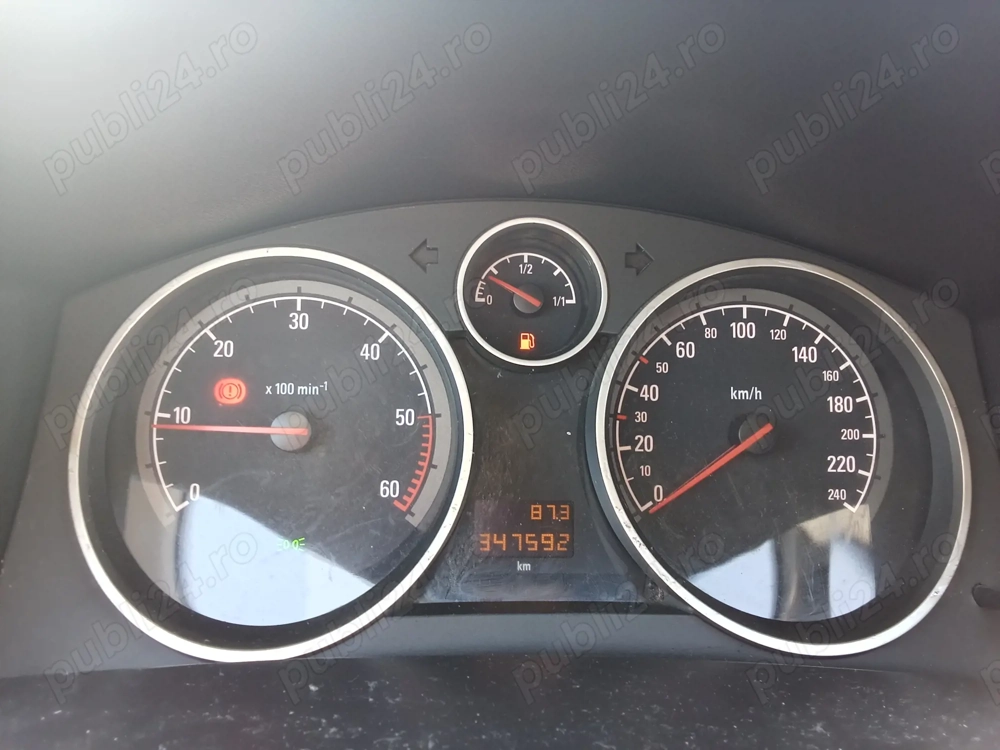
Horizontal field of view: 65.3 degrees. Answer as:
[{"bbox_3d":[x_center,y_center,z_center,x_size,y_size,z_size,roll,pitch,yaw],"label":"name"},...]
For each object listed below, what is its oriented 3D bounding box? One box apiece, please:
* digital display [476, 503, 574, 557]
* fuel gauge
[{"bbox_3d":[0.008,0.051,0.257,0.032,0.018,0.006,1,-6,-4],"label":"digital display"},{"bbox_3d":[0.009,-0.025,0.255,0.047,0.047,0.020,1,-6,-4],"label":"fuel gauge"}]

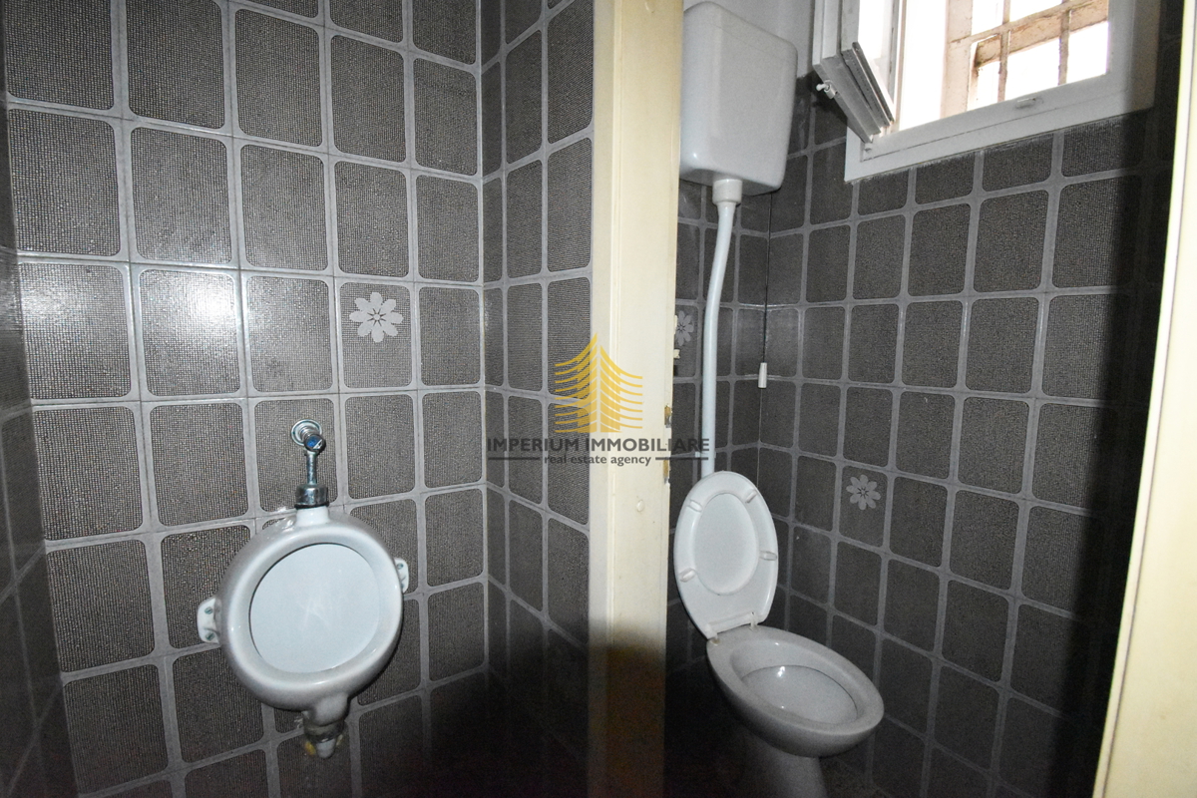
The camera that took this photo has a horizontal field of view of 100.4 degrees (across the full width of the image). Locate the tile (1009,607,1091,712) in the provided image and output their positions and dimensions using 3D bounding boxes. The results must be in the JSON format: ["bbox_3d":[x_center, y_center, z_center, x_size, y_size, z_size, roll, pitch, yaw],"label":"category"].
[{"bbox_3d":[0.939,0.535,1.032,0.010,0.194,0.114,-4,7,-36],"label":"tile"}]

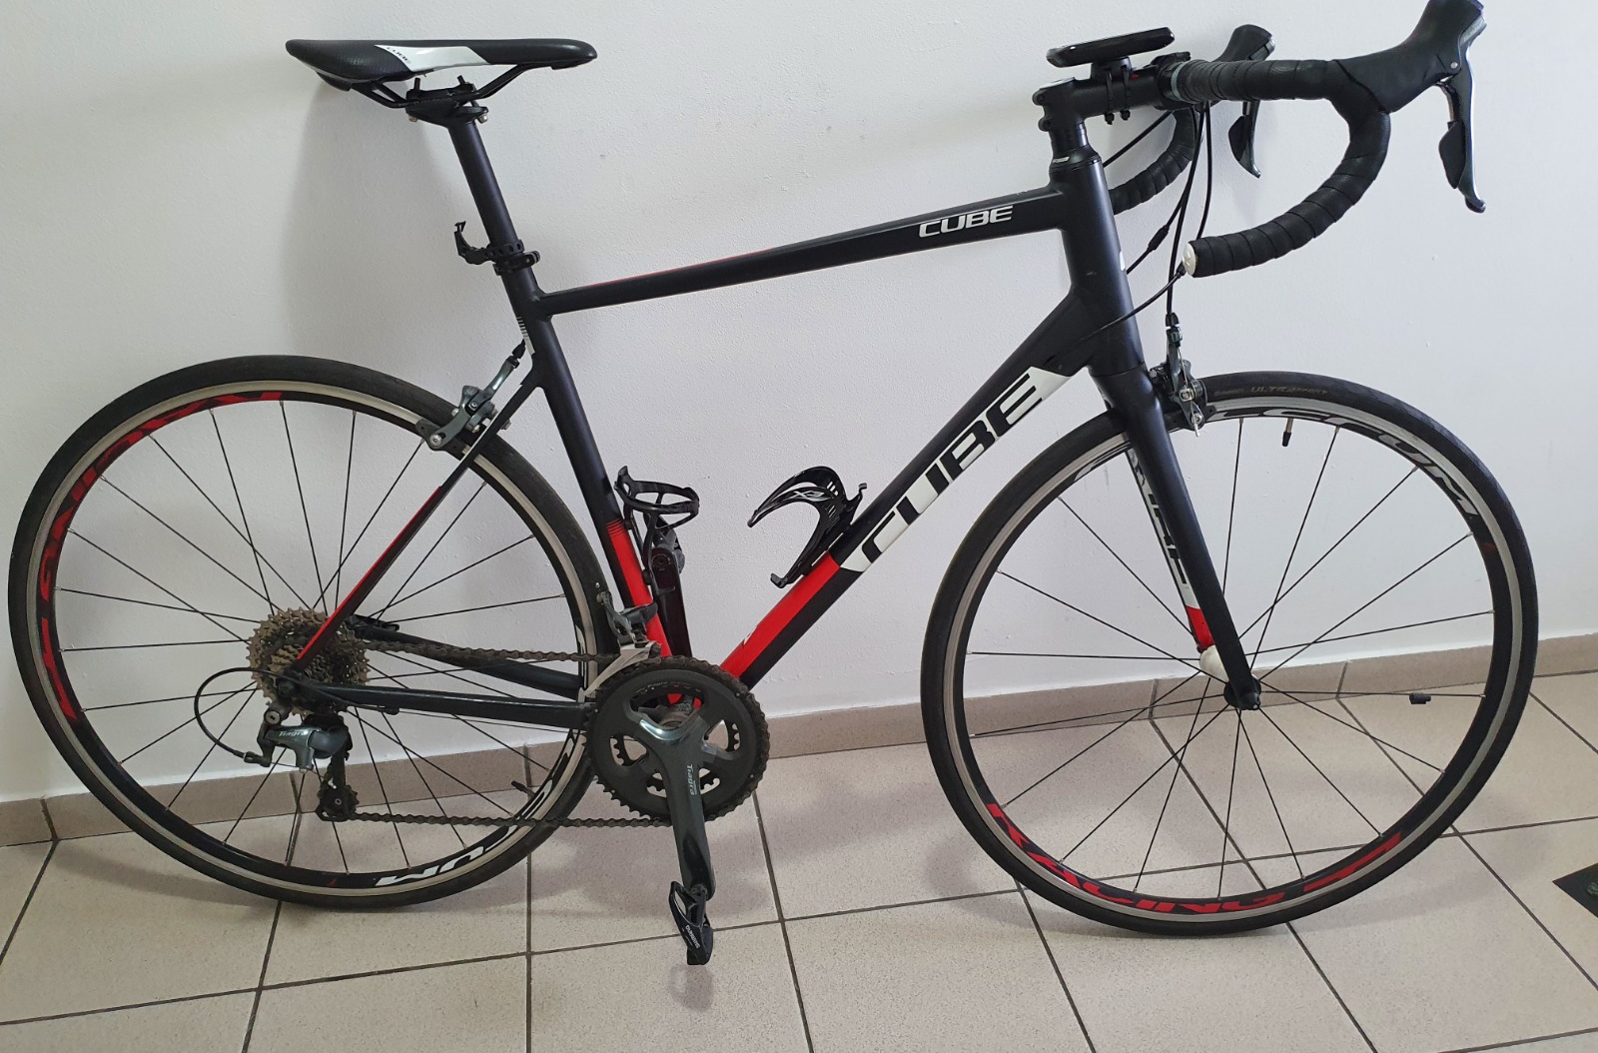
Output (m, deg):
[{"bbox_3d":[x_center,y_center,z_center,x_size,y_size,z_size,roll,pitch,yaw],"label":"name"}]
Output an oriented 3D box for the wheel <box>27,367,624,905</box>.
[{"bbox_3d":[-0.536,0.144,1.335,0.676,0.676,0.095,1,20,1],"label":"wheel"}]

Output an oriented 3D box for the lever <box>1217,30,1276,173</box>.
[{"bbox_3d":[0.484,-0.463,1.313,0.065,0.161,0.040,0,20,-1],"label":"lever"}]

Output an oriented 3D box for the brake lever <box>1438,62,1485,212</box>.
[{"bbox_3d":[0.514,-0.297,0.922,0.050,0.111,0.030,0,20,-1],"label":"brake lever"}]

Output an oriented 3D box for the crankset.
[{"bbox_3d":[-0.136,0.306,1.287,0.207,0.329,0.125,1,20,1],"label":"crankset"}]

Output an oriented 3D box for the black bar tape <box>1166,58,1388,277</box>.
[{"bbox_3d":[0.390,-0.305,1.007,0.140,0.172,0.188,0,20,-1],"label":"black bar tape"}]

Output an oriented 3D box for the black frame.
[{"bbox_3d":[-0.029,-0.091,1.239,1.037,0.710,0.136,1,20,1],"label":"black frame"}]

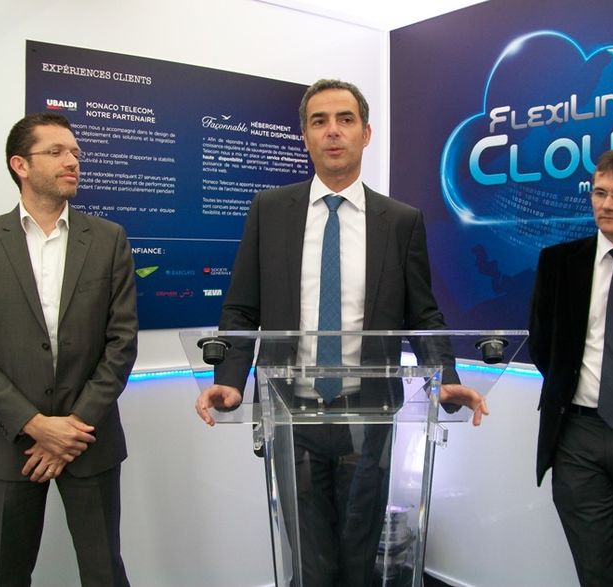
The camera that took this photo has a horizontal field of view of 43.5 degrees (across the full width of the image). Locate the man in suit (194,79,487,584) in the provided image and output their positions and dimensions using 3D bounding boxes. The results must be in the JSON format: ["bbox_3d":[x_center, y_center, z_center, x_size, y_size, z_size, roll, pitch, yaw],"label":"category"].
[{"bbox_3d":[0.078,0.375,1.909,0.660,1.790,0.420,0,3,2],"label":"man in suit"}]

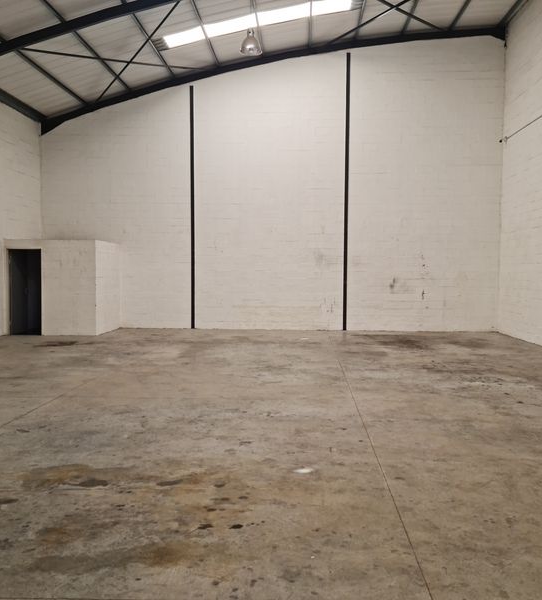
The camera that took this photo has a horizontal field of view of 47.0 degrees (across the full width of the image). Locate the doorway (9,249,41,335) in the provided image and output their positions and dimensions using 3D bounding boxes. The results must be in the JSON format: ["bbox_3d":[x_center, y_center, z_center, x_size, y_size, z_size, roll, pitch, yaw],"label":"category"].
[{"bbox_3d":[-5.776,-0.184,14.786,0.790,2.017,0.150,1,3,3],"label":"doorway"}]

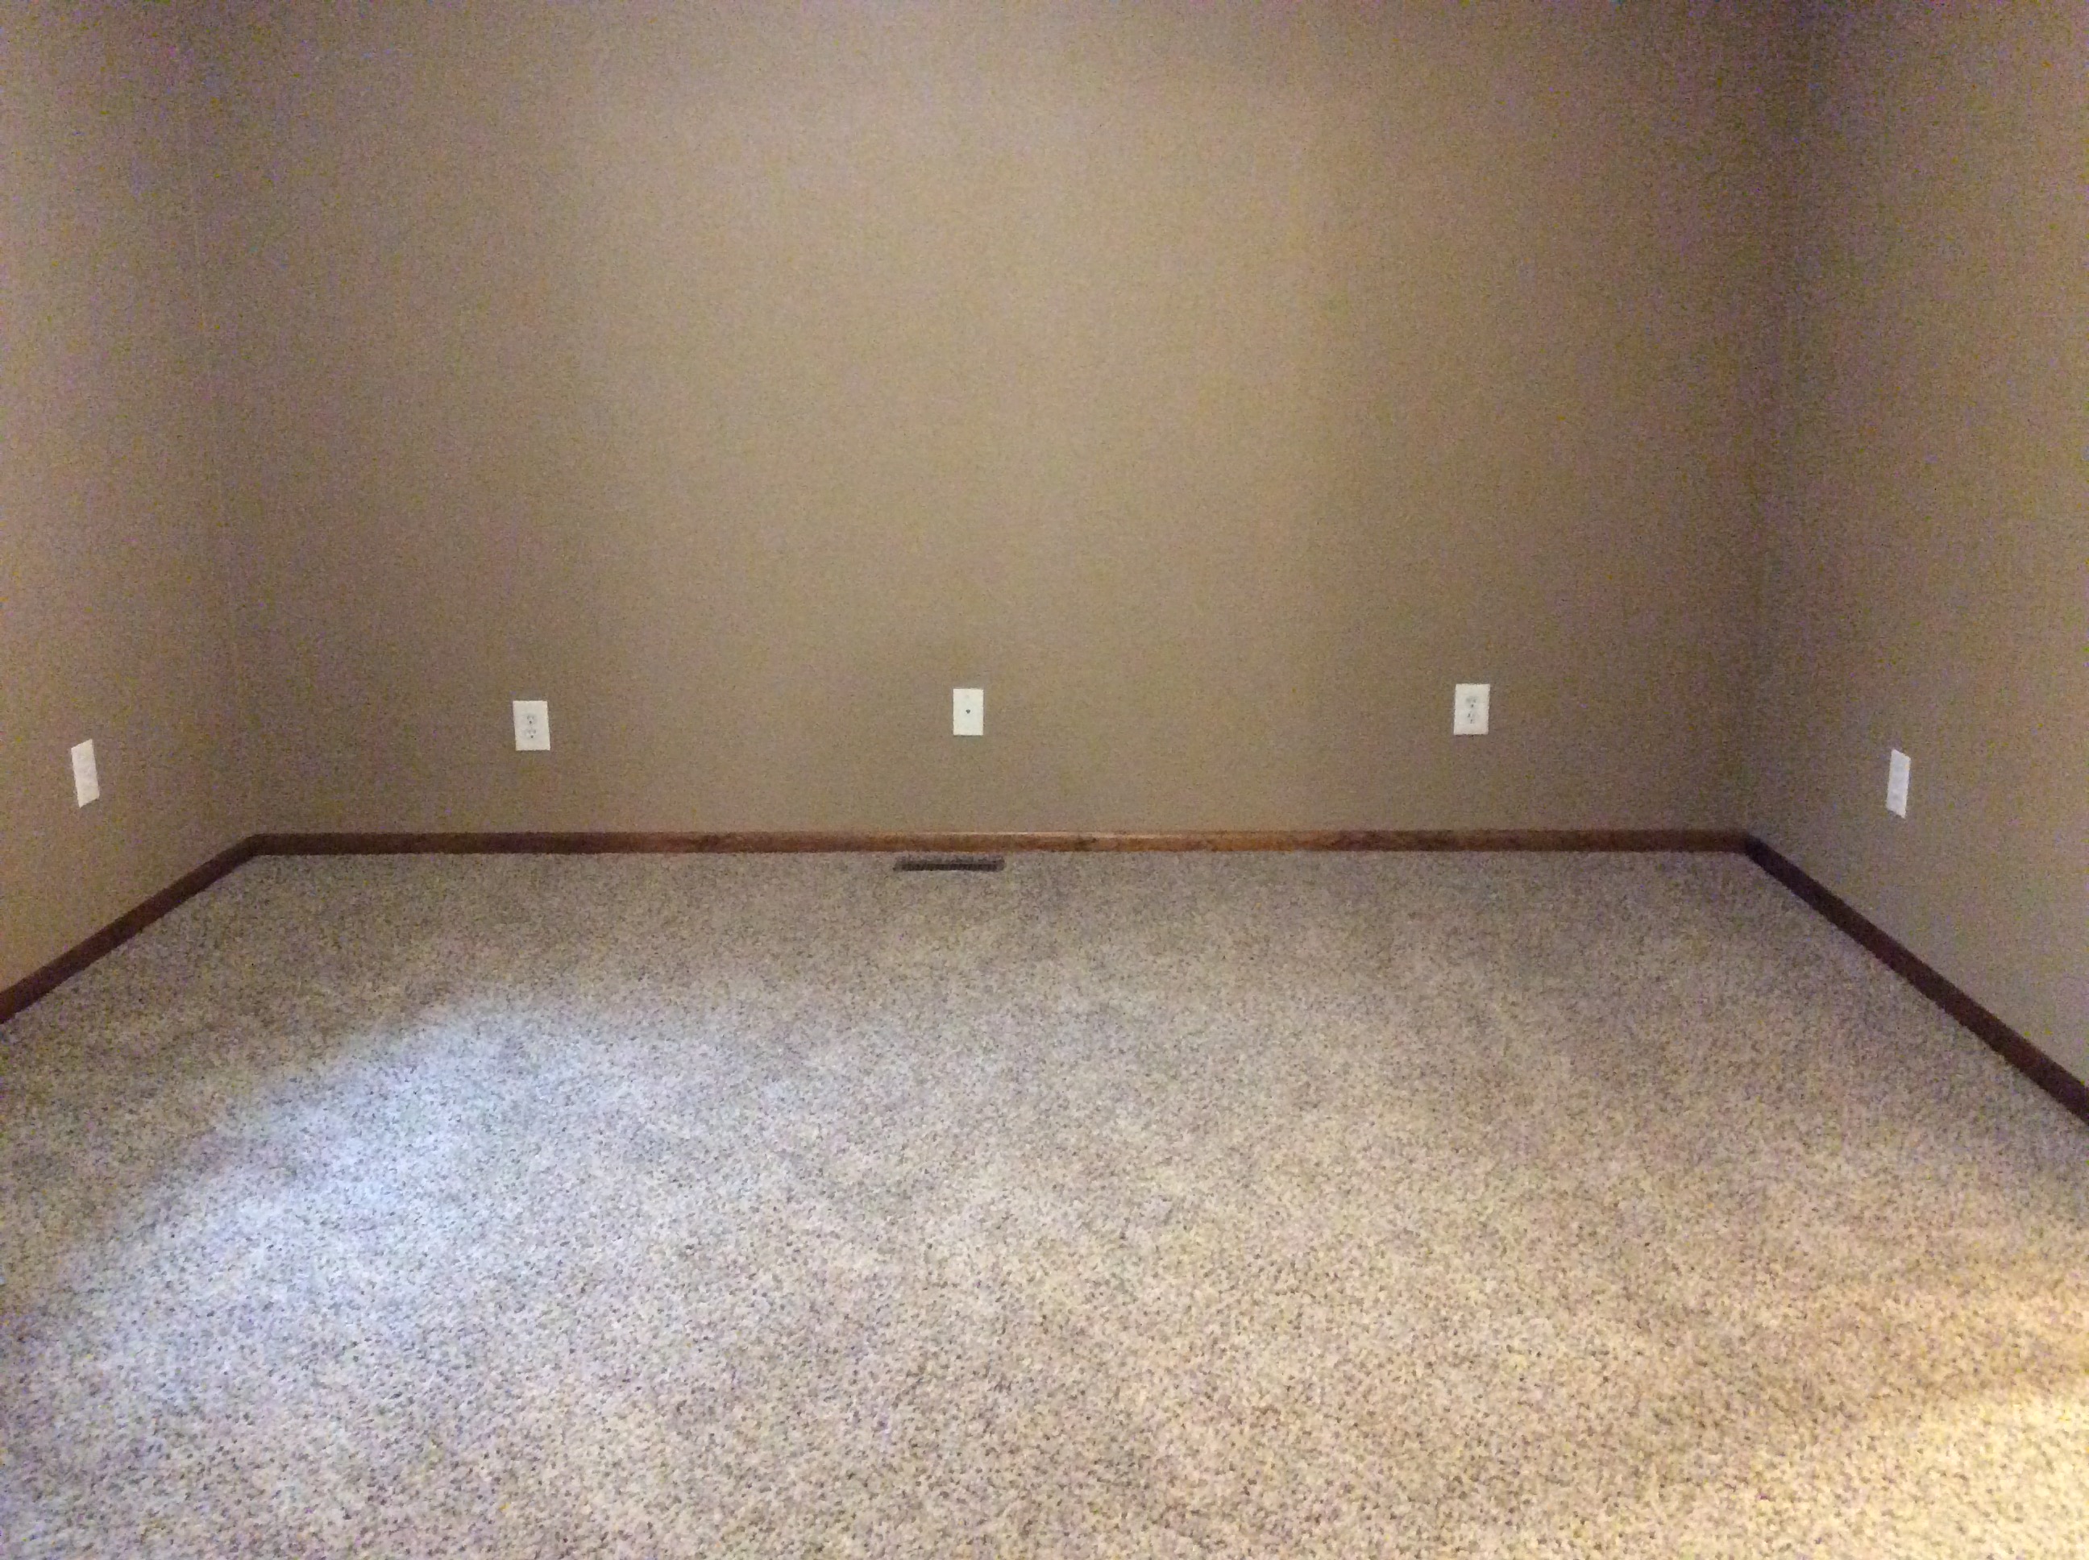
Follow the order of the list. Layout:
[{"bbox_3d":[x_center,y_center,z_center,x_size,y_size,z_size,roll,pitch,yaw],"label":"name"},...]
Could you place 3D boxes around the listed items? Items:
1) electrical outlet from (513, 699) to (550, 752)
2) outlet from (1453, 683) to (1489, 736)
[{"bbox_3d":[-1.321,-0.141,4.969,0.086,0.131,0.009,0,14,1],"label":"electrical outlet"},{"bbox_3d":[1.093,-0.182,4.936,0.086,0.131,0.009,0,14,1],"label":"outlet"}]

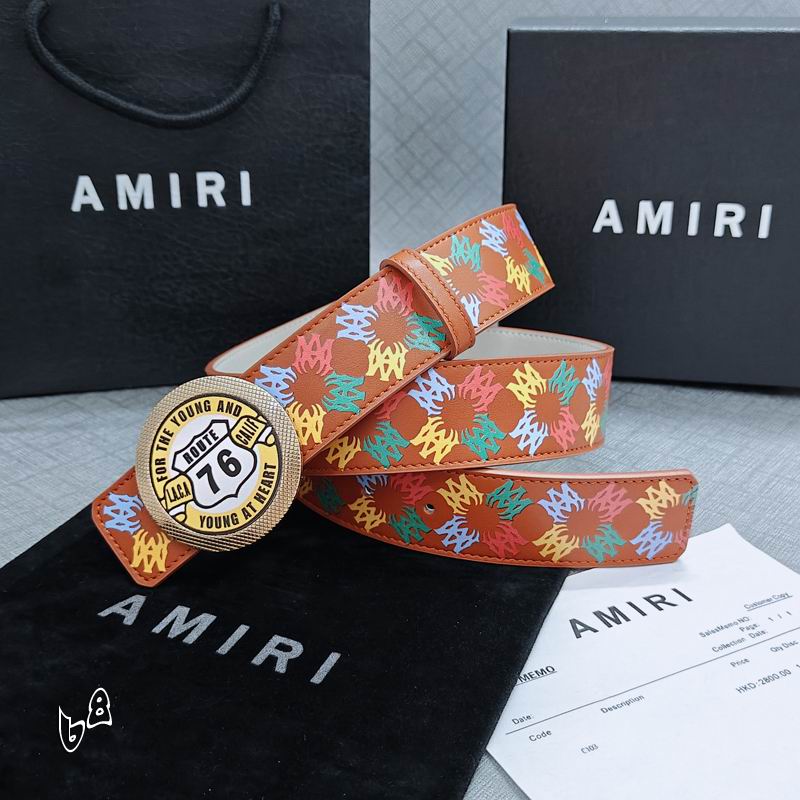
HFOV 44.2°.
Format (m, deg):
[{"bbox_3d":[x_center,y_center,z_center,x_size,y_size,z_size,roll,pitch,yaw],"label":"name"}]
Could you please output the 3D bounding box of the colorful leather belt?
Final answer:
[{"bbox_3d":[0.000,-0.011,0.384,0.224,0.110,0.135,0,25,0],"label":"colorful leather belt"}]

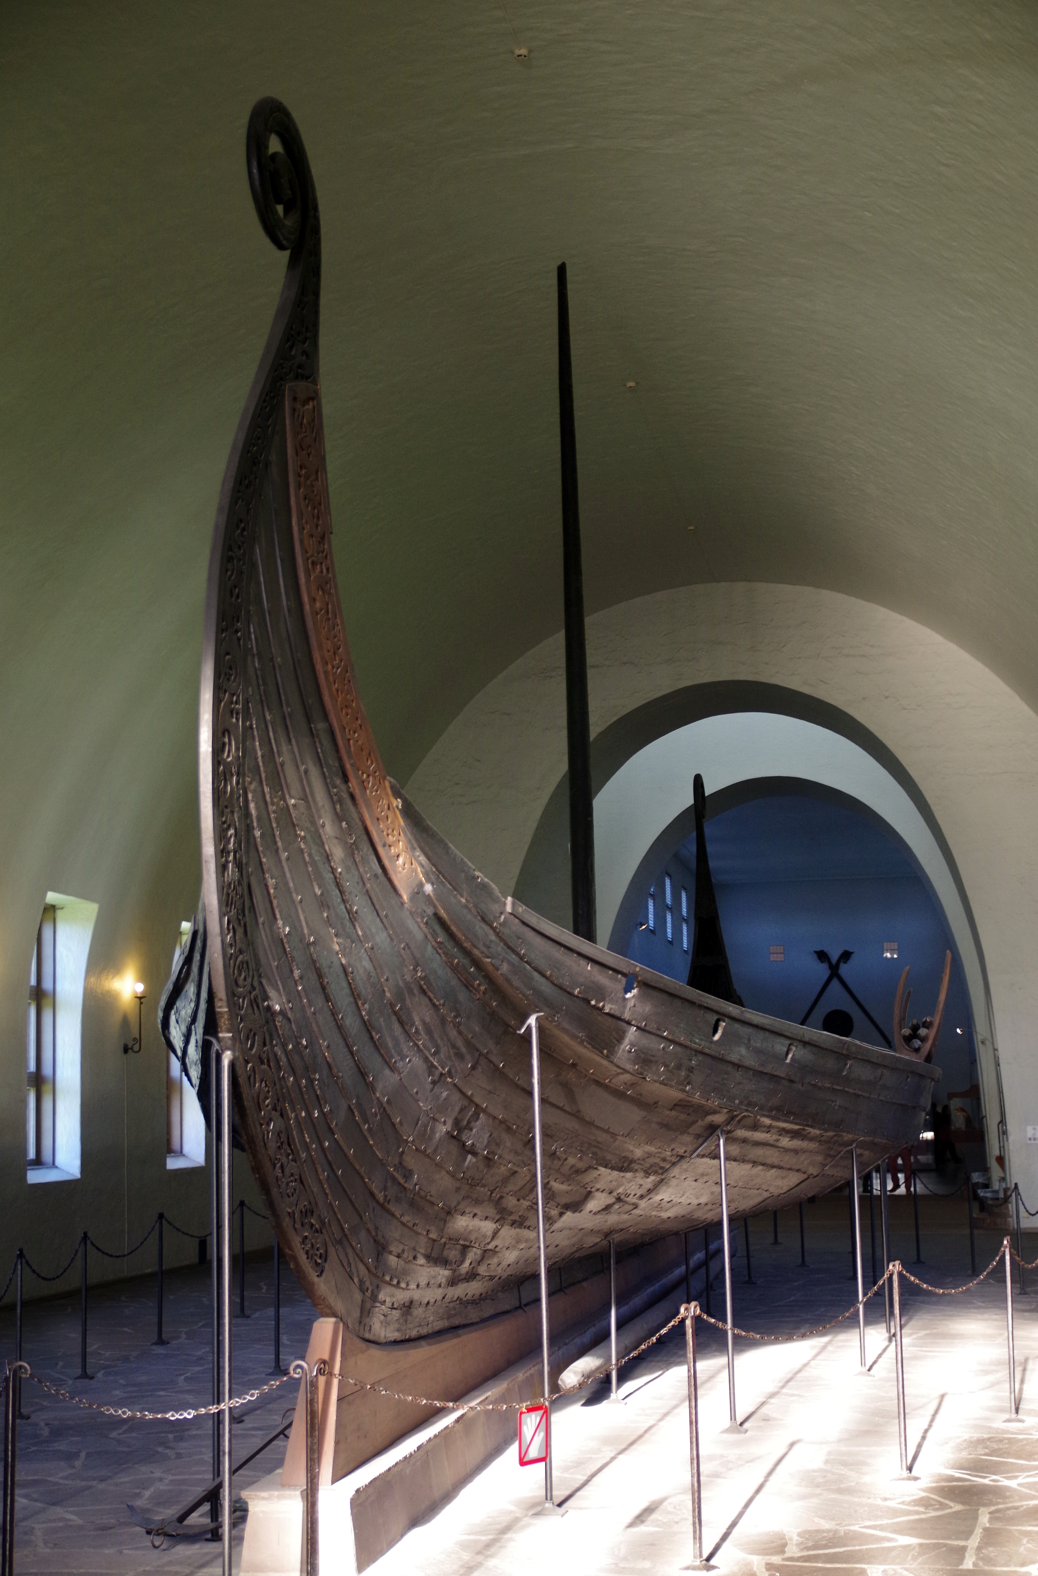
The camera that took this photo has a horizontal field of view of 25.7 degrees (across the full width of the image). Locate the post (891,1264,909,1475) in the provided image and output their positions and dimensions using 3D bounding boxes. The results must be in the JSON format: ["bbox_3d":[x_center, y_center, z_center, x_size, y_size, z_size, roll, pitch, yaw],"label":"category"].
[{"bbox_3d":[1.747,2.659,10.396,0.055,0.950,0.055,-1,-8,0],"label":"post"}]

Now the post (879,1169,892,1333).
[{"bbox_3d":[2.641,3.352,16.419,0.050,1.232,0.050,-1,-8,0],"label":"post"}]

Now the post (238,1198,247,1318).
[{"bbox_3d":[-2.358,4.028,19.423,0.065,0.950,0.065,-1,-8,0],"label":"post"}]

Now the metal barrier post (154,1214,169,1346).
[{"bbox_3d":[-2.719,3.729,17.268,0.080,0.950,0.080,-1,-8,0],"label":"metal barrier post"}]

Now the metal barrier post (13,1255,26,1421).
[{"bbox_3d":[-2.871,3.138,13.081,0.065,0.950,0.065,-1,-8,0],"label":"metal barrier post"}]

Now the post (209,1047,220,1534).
[{"bbox_3d":[-1.251,2.044,9.316,0.045,1.991,0.045,-1,-8,0],"label":"post"}]

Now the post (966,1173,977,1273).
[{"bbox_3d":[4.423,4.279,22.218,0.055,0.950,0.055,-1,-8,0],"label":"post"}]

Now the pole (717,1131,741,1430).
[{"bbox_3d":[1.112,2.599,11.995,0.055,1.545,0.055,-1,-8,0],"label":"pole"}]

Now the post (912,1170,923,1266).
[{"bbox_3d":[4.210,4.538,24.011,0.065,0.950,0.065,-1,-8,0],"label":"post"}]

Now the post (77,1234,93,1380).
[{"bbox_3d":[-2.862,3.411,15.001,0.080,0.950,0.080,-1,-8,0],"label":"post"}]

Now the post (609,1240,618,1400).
[{"bbox_3d":[0.547,3.094,13.200,0.045,0.927,0.045,-1,-8,0],"label":"post"}]

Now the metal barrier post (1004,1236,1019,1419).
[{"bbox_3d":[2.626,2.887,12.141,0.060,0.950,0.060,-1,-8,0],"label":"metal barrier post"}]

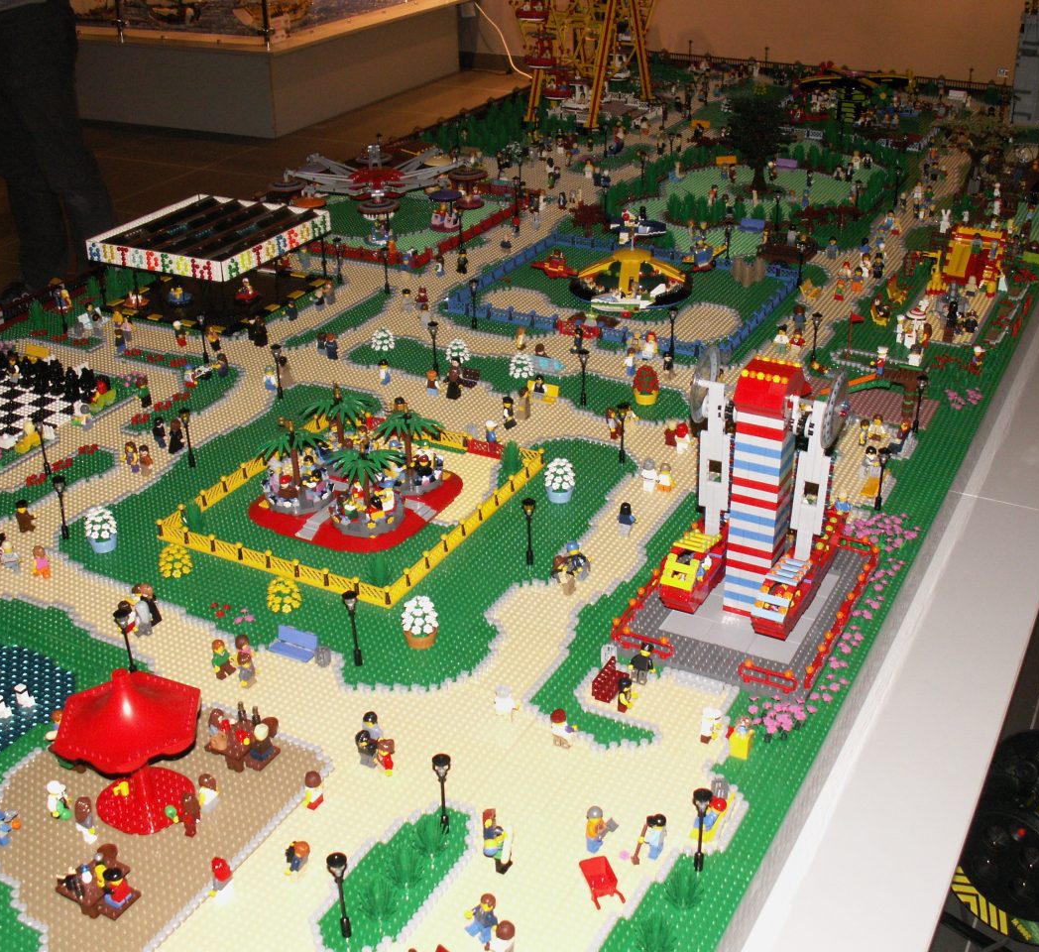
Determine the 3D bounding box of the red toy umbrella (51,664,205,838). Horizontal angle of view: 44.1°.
[{"bbox_3d":[-0.332,0.229,1.106,0.130,0.142,0.130,13,32,25],"label":"red toy umbrella"}]

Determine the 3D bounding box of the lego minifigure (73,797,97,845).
[{"bbox_3d":[-0.361,0.286,1.067,0.025,0.041,0.018,13,31,25],"label":"lego minifigure"}]

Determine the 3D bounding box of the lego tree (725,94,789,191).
[{"bbox_3d":[0.511,-0.707,2.742,0.140,0.190,0.140,13,31,25],"label":"lego tree"}]

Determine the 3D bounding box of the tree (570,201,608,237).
[{"bbox_3d":[0.134,-0.490,2.484,0.072,0.061,0.072,-1,28,0],"label":"tree"}]

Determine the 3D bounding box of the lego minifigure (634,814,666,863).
[{"bbox_3d":[0.108,0.300,1.063,0.028,0.043,0.025,13,32,25],"label":"lego minifigure"}]

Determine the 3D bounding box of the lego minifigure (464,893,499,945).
[{"bbox_3d":[-0.028,0.345,1.006,0.021,0.042,0.027,-26,37,-37],"label":"lego minifigure"}]

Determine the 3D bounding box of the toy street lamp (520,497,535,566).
[{"bbox_3d":[0.012,0.064,1.436,0.016,0.081,0.016,13,31,24],"label":"toy street lamp"}]

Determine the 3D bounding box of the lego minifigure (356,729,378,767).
[{"bbox_3d":[-0.141,0.251,1.184,0.024,0.041,0.016,13,32,25],"label":"lego minifigure"}]

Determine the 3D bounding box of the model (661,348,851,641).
[{"bbox_3d":[0.245,0.011,1.304,0.156,0.282,0.208,13,31,24],"label":"model"}]

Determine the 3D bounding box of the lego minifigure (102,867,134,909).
[{"bbox_3d":[-0.311,0.317,0.988,0.021,0.035,0.025,13,31,24],"label":"lego minifigure"}]

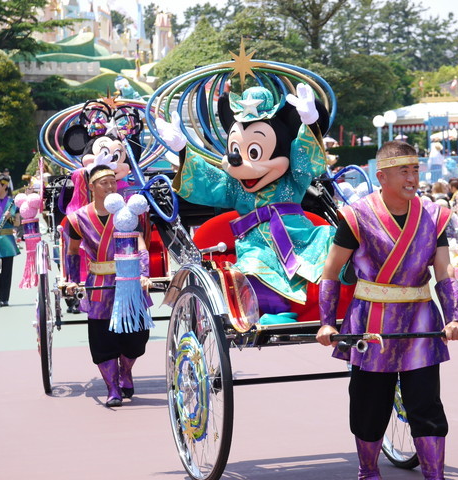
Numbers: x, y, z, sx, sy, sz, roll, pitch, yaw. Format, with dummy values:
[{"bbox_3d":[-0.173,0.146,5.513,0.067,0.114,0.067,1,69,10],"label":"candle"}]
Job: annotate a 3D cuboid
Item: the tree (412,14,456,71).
[{"bbox_3d":[14.498,-10.310,180.000,4.000,11.500,4.000,-3,2,0],"label":"tree"}]

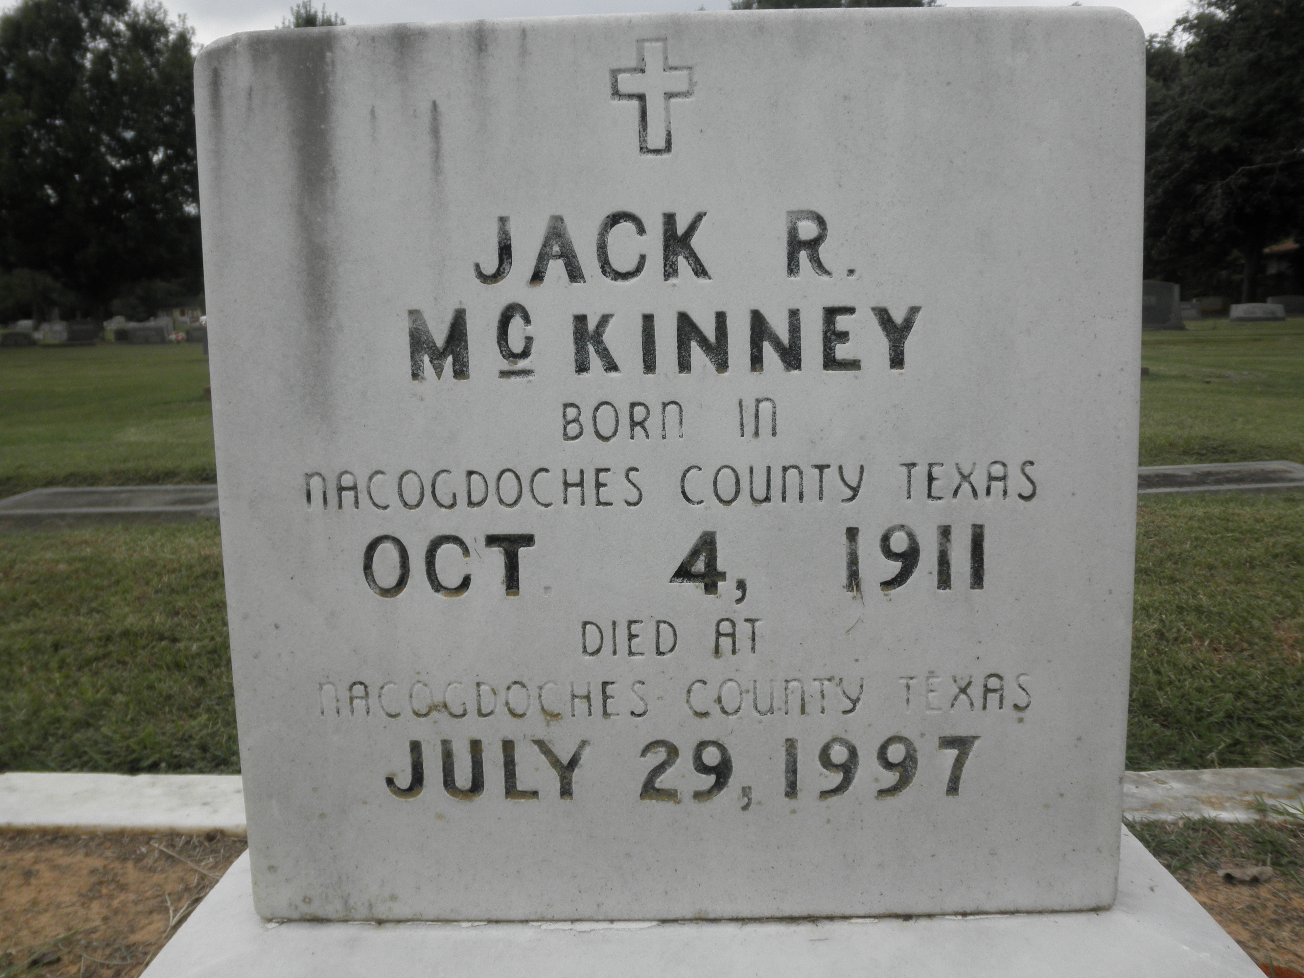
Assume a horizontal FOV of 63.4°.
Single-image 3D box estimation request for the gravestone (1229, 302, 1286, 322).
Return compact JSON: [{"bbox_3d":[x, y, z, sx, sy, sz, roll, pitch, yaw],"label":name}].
[{"bbox_3d":[14.480,-4.200,25.150,1.170,0.435,0.290,-1,9,0],"label":"gravestone"}]

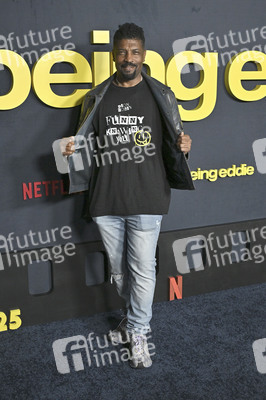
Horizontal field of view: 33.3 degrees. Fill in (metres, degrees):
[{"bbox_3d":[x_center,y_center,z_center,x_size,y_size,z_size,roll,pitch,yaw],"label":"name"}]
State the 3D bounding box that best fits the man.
[{"bbox_3d":[-0.015,0.003,2.453,0.690,1.840,0.480,-1,15,0],"label":"man"}]

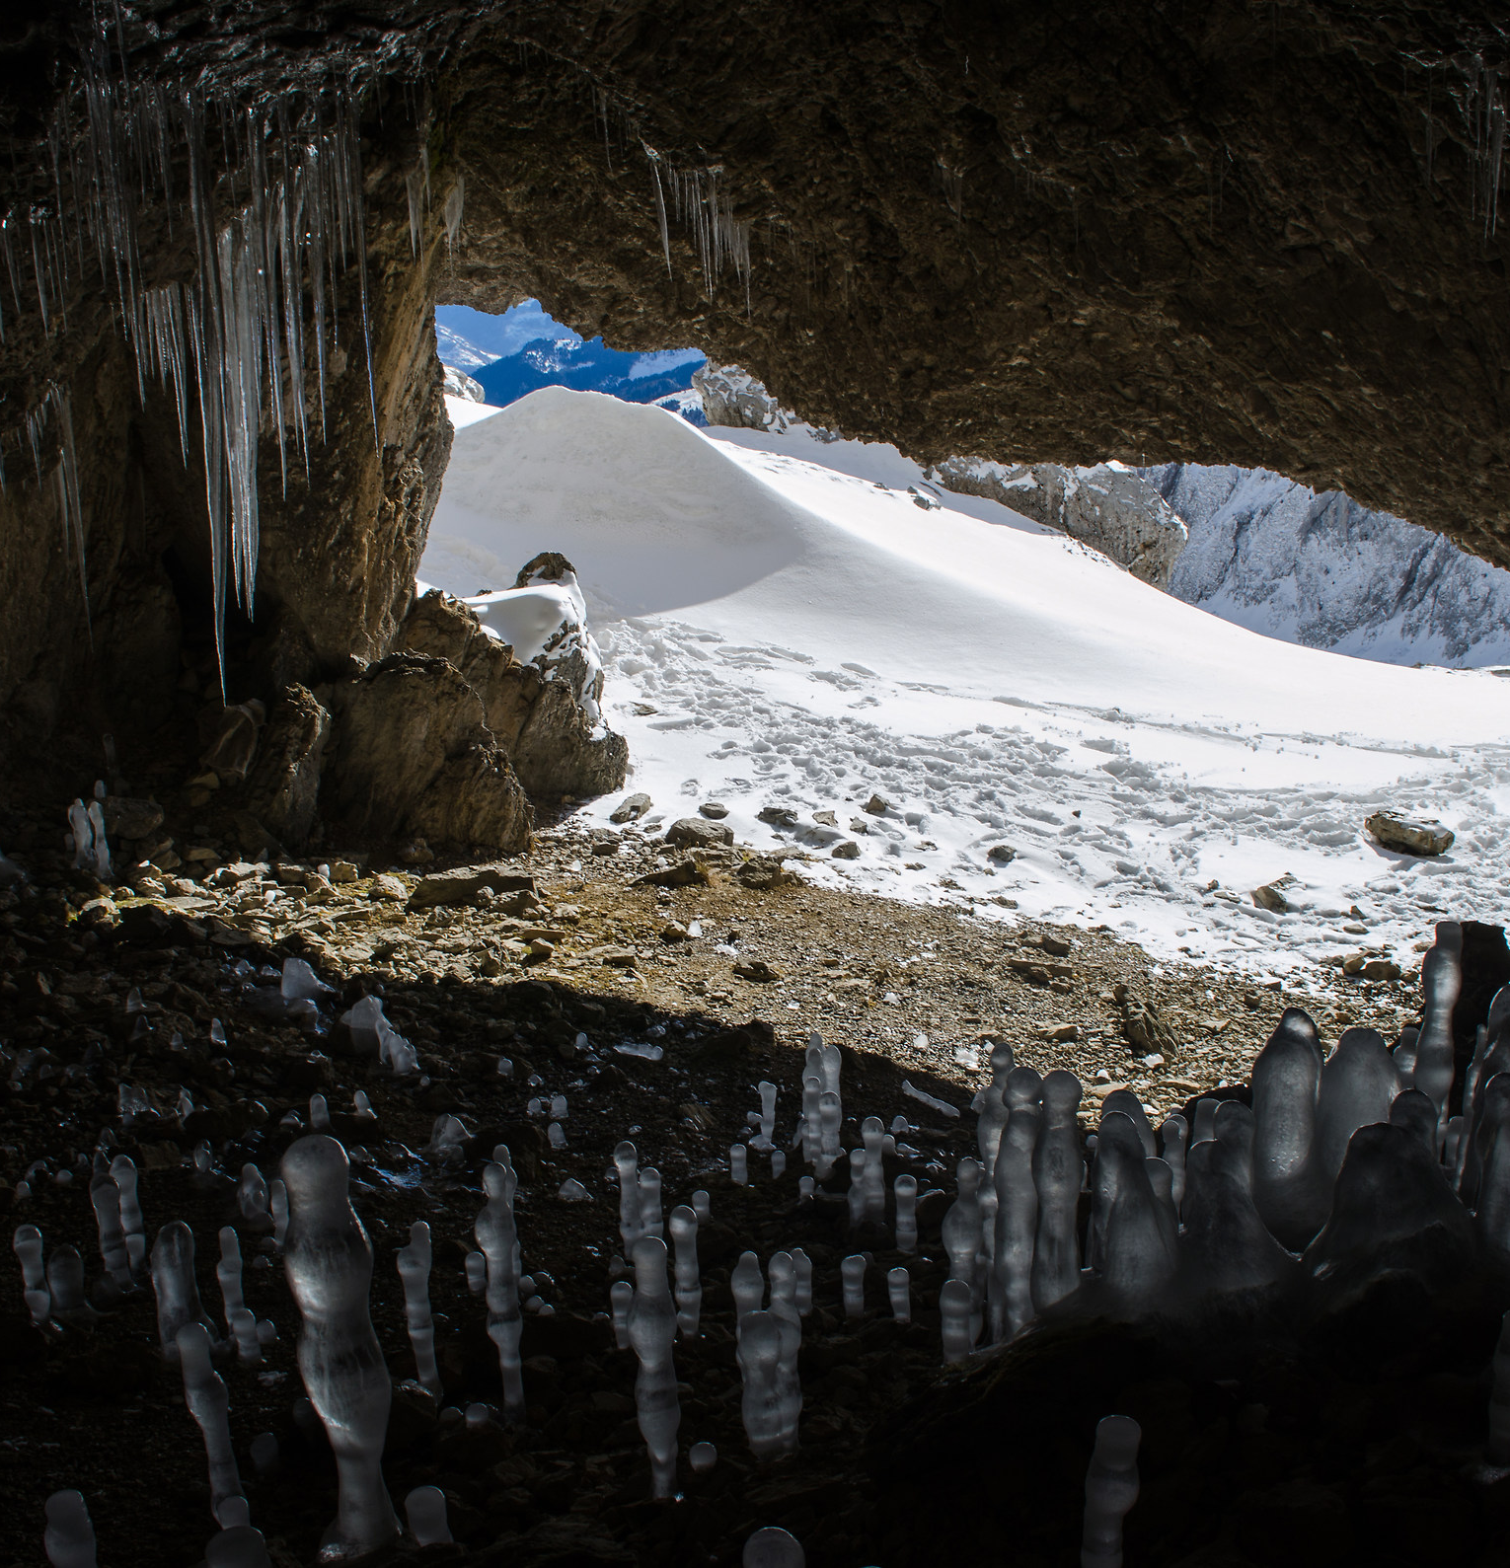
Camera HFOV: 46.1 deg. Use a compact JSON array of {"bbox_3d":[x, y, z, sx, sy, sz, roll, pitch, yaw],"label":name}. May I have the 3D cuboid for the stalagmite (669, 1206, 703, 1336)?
[{"bbox_3d":[-0.135,0.943,3.449,0.058,0.266,0.058,-2,14,0],"label":"stalagmite"}]

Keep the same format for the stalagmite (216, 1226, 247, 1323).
[{"bbox_3d":[-1.036,0.978,3.526,0.050,0.205,0.050,-2,14,0],"label":"stalagmite"}]

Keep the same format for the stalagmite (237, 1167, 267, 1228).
[{"bbox_3d":[-1.120,0.916,3.952,0.055,0.138,0.055,-2,15,0],"label":"stalagmite"}]

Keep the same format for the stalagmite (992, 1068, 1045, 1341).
[{"bbox_3d":[0.557,0.873,3.698,0.106,0.592,0.099,3,16,9],"label":"stalagmite"}]

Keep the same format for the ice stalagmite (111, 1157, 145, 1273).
[{"bbox_3d":[-1.315,0.898,3.720,0.057,0.253,0.057,-2,14,0],"label":"ice stalagmite"}]

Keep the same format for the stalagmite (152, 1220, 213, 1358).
[{"bbox_3d":[-1.069,0.939,3.319,0.091,0.264,0.091,-2,14,0],"label":"stalagmite"}]

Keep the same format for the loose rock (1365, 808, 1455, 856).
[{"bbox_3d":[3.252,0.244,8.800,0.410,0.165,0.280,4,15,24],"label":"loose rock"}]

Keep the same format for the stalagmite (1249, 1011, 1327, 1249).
[{"bbox_3d":[0.989,0.635,3.293,0.128,0.444,0.128,-2,15,0],"label":"stalagmite"}]

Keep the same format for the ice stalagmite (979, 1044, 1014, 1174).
[{"bbox_3d":[0.557,0.825,3.980,0.093,0.507,0.089,2,16,8],"label":"ice stalagmite"}]

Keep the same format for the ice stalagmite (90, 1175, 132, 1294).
[{"bbox_3d":[-1.303,0.906,3.588,0.066,0.247,0.066,-2,15,0],"label":"ice stalagmite"}]

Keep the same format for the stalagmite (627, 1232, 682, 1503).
[{"bbox_3d":[-0.178,1.011,3.084,0.089,0.481,0.082,-1,16,-4],"label":"stalagmite"}]

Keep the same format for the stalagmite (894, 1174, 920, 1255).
[{"bbox_3d":[0.330,0.925,3.828,0.055,0.173,0.055,-2,15,0],"label":"stalagmite"}]

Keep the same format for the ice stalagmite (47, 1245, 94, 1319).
[{"bbox_3d":[-1.523,1.101,3.930,0.091,0.141,0.087,-7,17,-23],"label":"ice stalagmite"}]

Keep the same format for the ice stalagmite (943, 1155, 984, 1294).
[{"bbox_3d":[0.408,0.881,3.458,0.083,0.322,0.083,-2,15,0],"label":"ice stalagmite"}]

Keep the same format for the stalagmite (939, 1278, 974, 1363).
[{"bbox_3d":[0.424,1.116,3.707,0.070,0.166,0.066,2,16,7],"label":"stalagmite"}]

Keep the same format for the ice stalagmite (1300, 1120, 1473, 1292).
[{"bbox_3d":[1.101,0.708,3.089,0.286,0.265,0.286,-2,15,0],"label":"ice stalagmite"}]

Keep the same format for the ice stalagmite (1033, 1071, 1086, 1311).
[{"bbox_3d":[0.656,0.863,3.778,0.108,0.524,0.104,3,16,10],"label":"ice stalagmite"}]

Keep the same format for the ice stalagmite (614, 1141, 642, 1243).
[{"bbox_3d":[-0.277,0.906,3.868,0.053,0.272,0.053,-2,14,0],"label":"ice stalagmite"}]

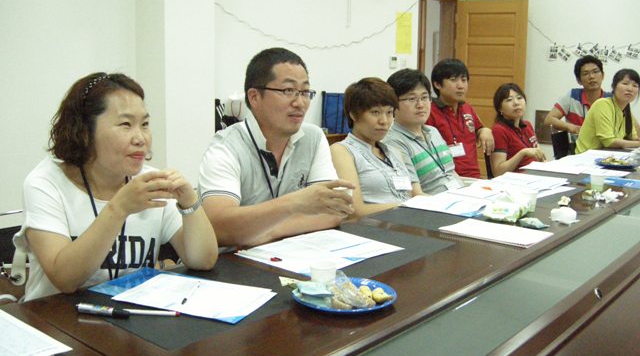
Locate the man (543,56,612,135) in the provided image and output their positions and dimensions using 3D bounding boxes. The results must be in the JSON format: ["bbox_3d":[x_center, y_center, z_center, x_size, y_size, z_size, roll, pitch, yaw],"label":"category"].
[{"bbox_3d":[1.873,-0.155,4.634,0.550,1.410,0.750,5,10,17],"label":"man"}]

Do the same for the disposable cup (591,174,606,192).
[{"bbox_3d":[1.287,0.033,3.010,0.070,0.075,0.070,9,12,38],"label":"disposable cup"}]

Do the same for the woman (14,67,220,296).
[{"bbox_3d":[-0.532,0.333,1.717,0.500,1.250,0.720,-7,13,-43],"label":"woman"}]

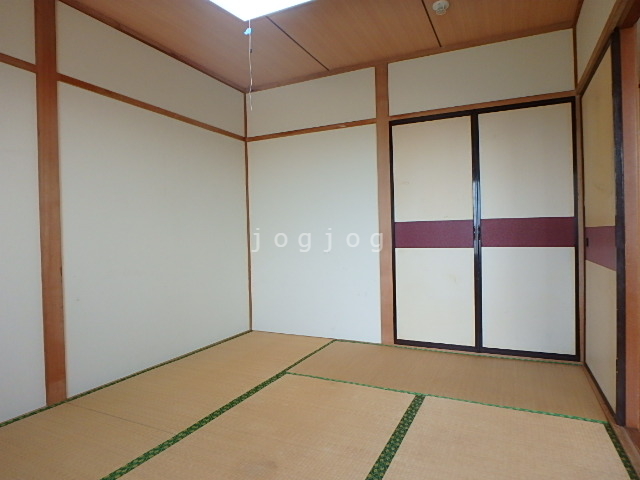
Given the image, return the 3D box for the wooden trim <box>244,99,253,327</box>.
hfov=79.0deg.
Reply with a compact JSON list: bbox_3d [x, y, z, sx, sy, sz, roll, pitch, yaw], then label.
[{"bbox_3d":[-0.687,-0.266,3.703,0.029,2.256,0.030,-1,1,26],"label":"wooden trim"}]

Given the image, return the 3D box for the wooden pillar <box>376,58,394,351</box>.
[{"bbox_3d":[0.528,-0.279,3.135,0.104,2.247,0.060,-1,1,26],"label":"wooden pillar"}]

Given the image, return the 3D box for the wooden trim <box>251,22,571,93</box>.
[{"bbox_3d":[0.480,-1.411,3.112,2.620,0.042,0.032,0,1,26],"label":"wooden trim"}]

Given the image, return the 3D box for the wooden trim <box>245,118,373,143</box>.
[{"bbox_3d":[-0.116,-0.956,3.416,1.278,0.036,0.022,-1,1,26],"label":"wooden trim"}]

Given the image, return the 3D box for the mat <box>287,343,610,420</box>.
[{"bbox_3d":[0.742,0.876,2.557,1.758,0.040,0.877,-1,0,26],"label":"mat"}]

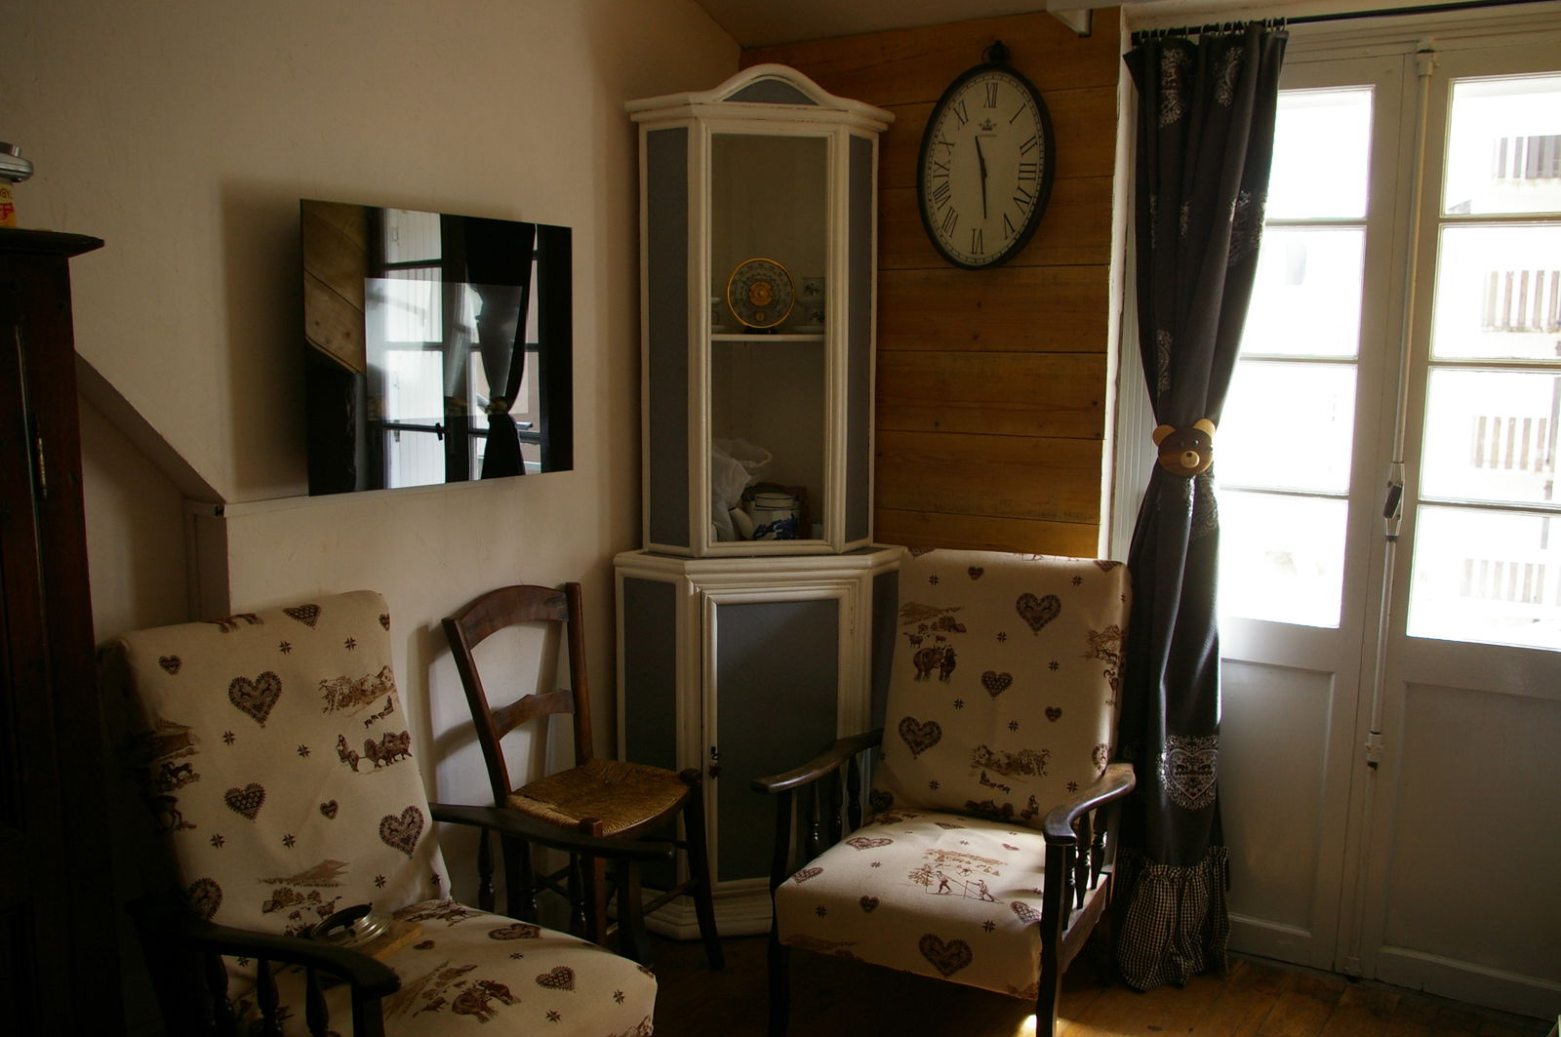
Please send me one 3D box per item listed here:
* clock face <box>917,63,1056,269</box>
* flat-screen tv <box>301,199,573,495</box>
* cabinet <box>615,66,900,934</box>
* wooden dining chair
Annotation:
[{"bbox_3d":[0.481,-0.812,3.019,0.332,0.462,0.050,8,11,28],"label":"clock face"},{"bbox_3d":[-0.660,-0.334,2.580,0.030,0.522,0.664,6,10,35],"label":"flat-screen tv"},{"bbox_3d":[-0.065,-0.026,3.276,0.715,2.043,0.493,-1,8,-10],"label":"cabinet"},{"bbox_3d":[-0.424,0.614,2.885,0.446,0.885,0.440,5,10,30],"label":"wooden dining chair"}]

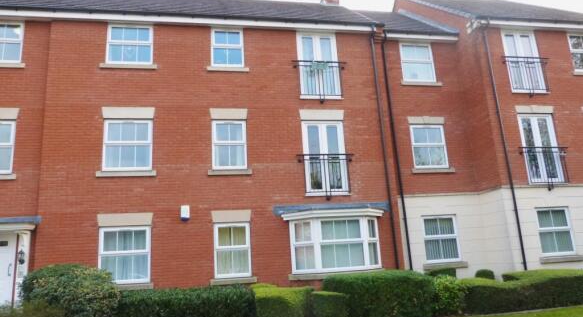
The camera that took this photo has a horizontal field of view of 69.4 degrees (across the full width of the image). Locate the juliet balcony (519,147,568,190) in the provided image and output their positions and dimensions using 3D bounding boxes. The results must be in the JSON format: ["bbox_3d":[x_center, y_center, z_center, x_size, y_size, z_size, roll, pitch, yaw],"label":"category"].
[{"bbox_3d":[7.133,0.242,11.689,1.599,1.156,0.140,-1,-13,-11],"label":"juliet balcony"}]

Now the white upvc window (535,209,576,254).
[{"bbox_3d":[7.171,1.988,11.447,1.058,1.253,0.100,-1,-13,-11],"label":"white upvc window"}]

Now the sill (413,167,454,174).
[{"bbox_3d":[4.172,0.373,12.393,1.353,0.135,0.150,-1,-13,-11],"label":"sill"}]

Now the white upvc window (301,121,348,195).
[{"bbox_3d":[0.923,-0.009,11.527,1.176,2.063,0.100,-1,-13,-12],"label":"white upvc window"}]

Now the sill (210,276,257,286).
[{"bbox_3d":[-1.393,2.996,10.252,1.123,0.142,0.160,-1,-13,-11],"label":"sill"}]

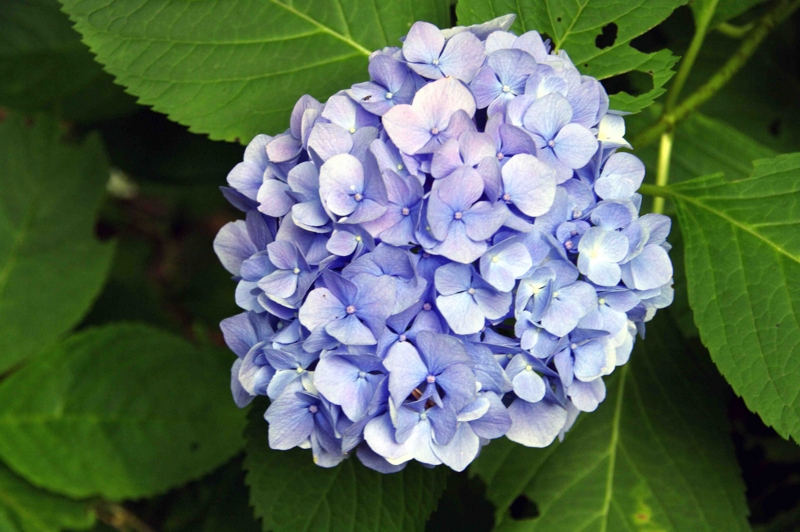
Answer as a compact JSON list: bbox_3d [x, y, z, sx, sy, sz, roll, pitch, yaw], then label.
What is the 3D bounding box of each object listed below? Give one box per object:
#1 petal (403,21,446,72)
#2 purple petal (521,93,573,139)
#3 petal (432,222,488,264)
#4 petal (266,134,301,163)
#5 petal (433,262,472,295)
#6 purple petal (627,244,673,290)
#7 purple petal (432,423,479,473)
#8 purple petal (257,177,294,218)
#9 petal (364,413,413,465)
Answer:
[{"bbox_3d":[0.010,-0.086,0.914,0.016,0.005,0.018,-11,65,5],"label":"petal"},{"bbox_3d":[0.050,-0.051,0.789,0.017,0.006,0.017,0,73,-6],"label":"purple petal"},{"bbox_3d":[0.023,-0.009,0.885,0.020,0.005,0.018,-7,78,-1],"label":"petal"},{"bbox_3d":[-0.044,-0.045,0.890,0.015,0.006,0.013,-14,62,16],"label":"petal"},{"bbox_3d":[0.021,0.005,0.892,0.015,0.013,0.005,11,-2,6],"label":"petal"},{"bbox_3d":[0.095,0.001,0.886,0.018,0.018,0.005,5,3,-24],"label":"purple petal"},{"bbox_3d":[0.019,0.062,0.802,0.017,0.018,0.006,0,17,-6],"label":"purple petal"},{"bbox_3d":[-0.047,-0.025,0.876,0.016,0.005,0.015,-12,80,19],"label":"purple petal"},{"bbox_3d":[-0.004,0.059,0.801,0.017,0.018,0.006,0,15,15],"label":"petal"}]

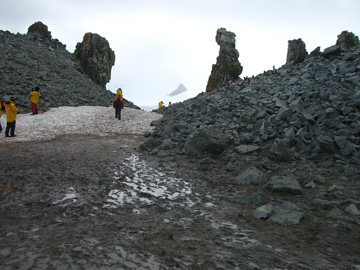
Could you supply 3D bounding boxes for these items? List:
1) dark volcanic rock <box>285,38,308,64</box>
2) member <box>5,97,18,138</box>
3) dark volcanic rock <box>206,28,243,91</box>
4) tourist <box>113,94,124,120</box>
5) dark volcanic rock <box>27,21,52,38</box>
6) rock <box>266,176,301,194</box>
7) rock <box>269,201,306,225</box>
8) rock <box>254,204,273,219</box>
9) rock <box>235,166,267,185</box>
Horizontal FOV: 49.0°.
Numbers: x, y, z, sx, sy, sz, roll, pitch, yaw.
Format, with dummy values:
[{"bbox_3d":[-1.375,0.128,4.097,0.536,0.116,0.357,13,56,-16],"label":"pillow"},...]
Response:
[{"bbox_3d":[12.487,-8.874,42.000,2.200,2.800,2.100,0,3,0],"label":"dark volcanic rock"},{"bbox_3d":[-7.453,-0.779,17.500,0.500,1.750,0.600,-2,3,-40],"label":"member"},{"bbox_3d":[5.895,-9.803,52.000,4.600,8.100,3.900,0,3,0],"label":"dark volcanic rock"},{"bbox_3d":[-4.367,-1.948,28.200,0.700,1.750,0.500,0,3,3],"label":"tourist"},{"bbox_3d":[-16.354,-12.245,46.000,2.800,2.100,2.400,0,3,0],"label":"dark volcanic rock"},{"bbox_3d":[1.798,0.845,6.800,0.540,0.240,0.480,0,3,0],"label":"rock"},{"bbox_3d":[1.414,1.026,5.200,0.440,0.220,0.420,0,3,0],"label":"rock"},{"bbox_3d":[1.133,1.036,5.350,0.220,0.150,0.200,0,3,0],"label":"rock"},{"bbox_3d":[1.356,0.775,7.600,0.560,0.270,0.460,0,3,0],"label":"rock"}]

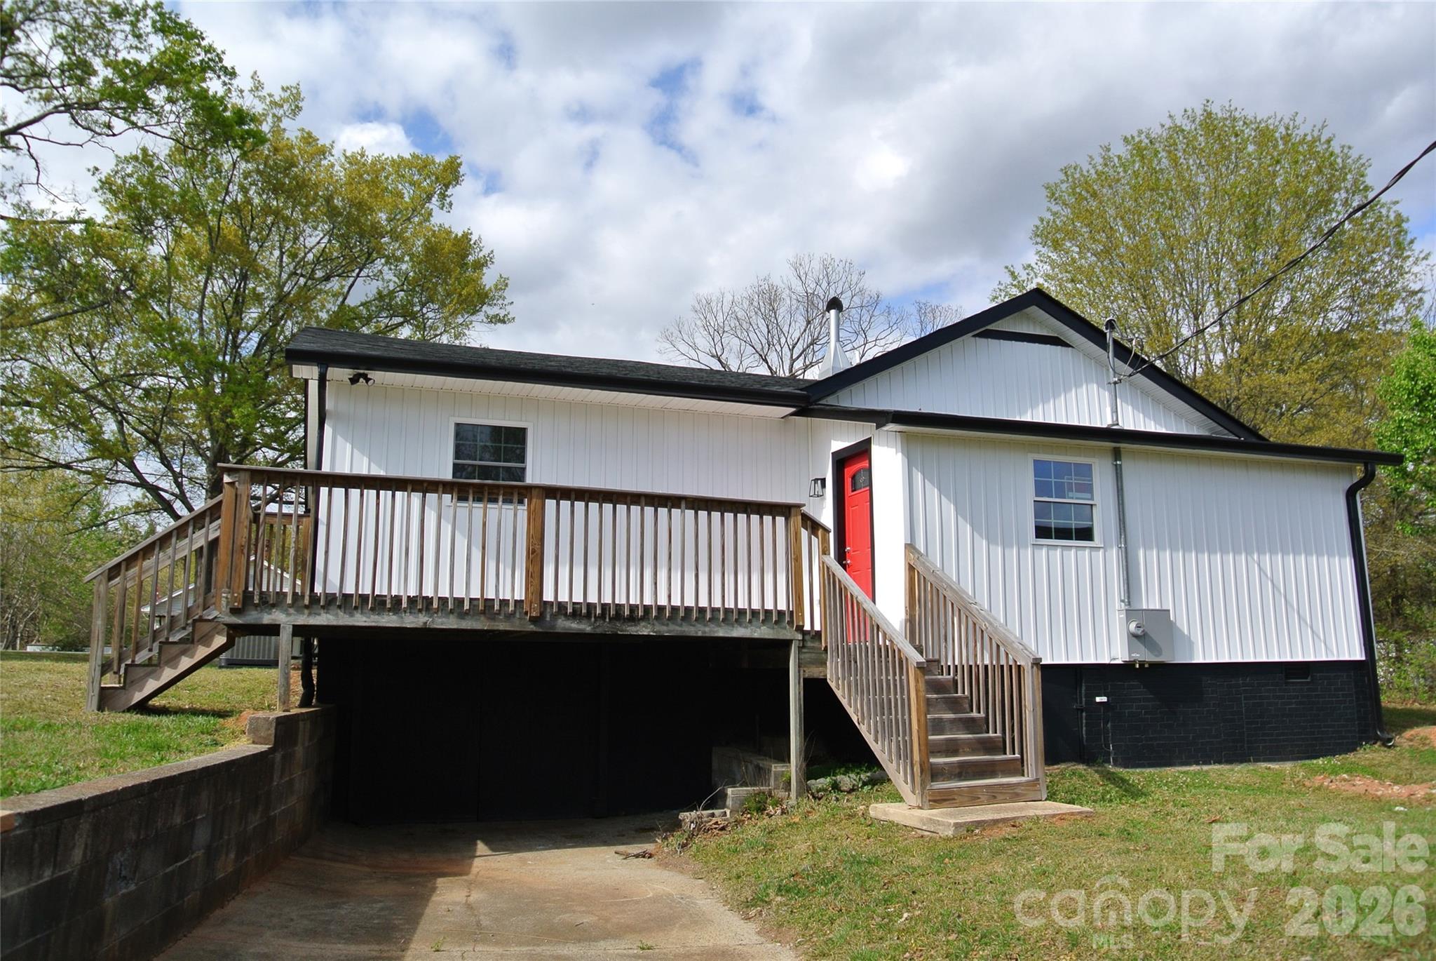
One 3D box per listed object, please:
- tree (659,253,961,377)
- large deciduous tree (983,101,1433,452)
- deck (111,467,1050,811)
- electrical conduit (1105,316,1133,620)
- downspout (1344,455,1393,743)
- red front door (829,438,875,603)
[{"bbox_3d":[3.321,-0.959,37.496,9.645,14.583,9.645,3,-10,-20],"label":"tree"},{"bbox_3d":[12.940,-2.626,27.835,9.767,15.217,9.767,3,-10,-20],"label":"large deciduous tree"},{"bbox_3d":[-1.384,1.419,9.400,7.100,2.580,4.130,3,-10,-20],"label":"deck"},{"bbox_3d":[4.368,-0.192,11.677,0.150,3.260,0.170,3,-10,-20],"label":"electrical conduit"},{"bbox_3d":[7.660,1.414,12.528,0.150,3.240,0.380,3,-10,-20],"label":"downspout"},{"bbox_3d":[1.508,0.685,11.712,0.110,2.162,0.942,3,-10,-20],"label":"red front door"}]

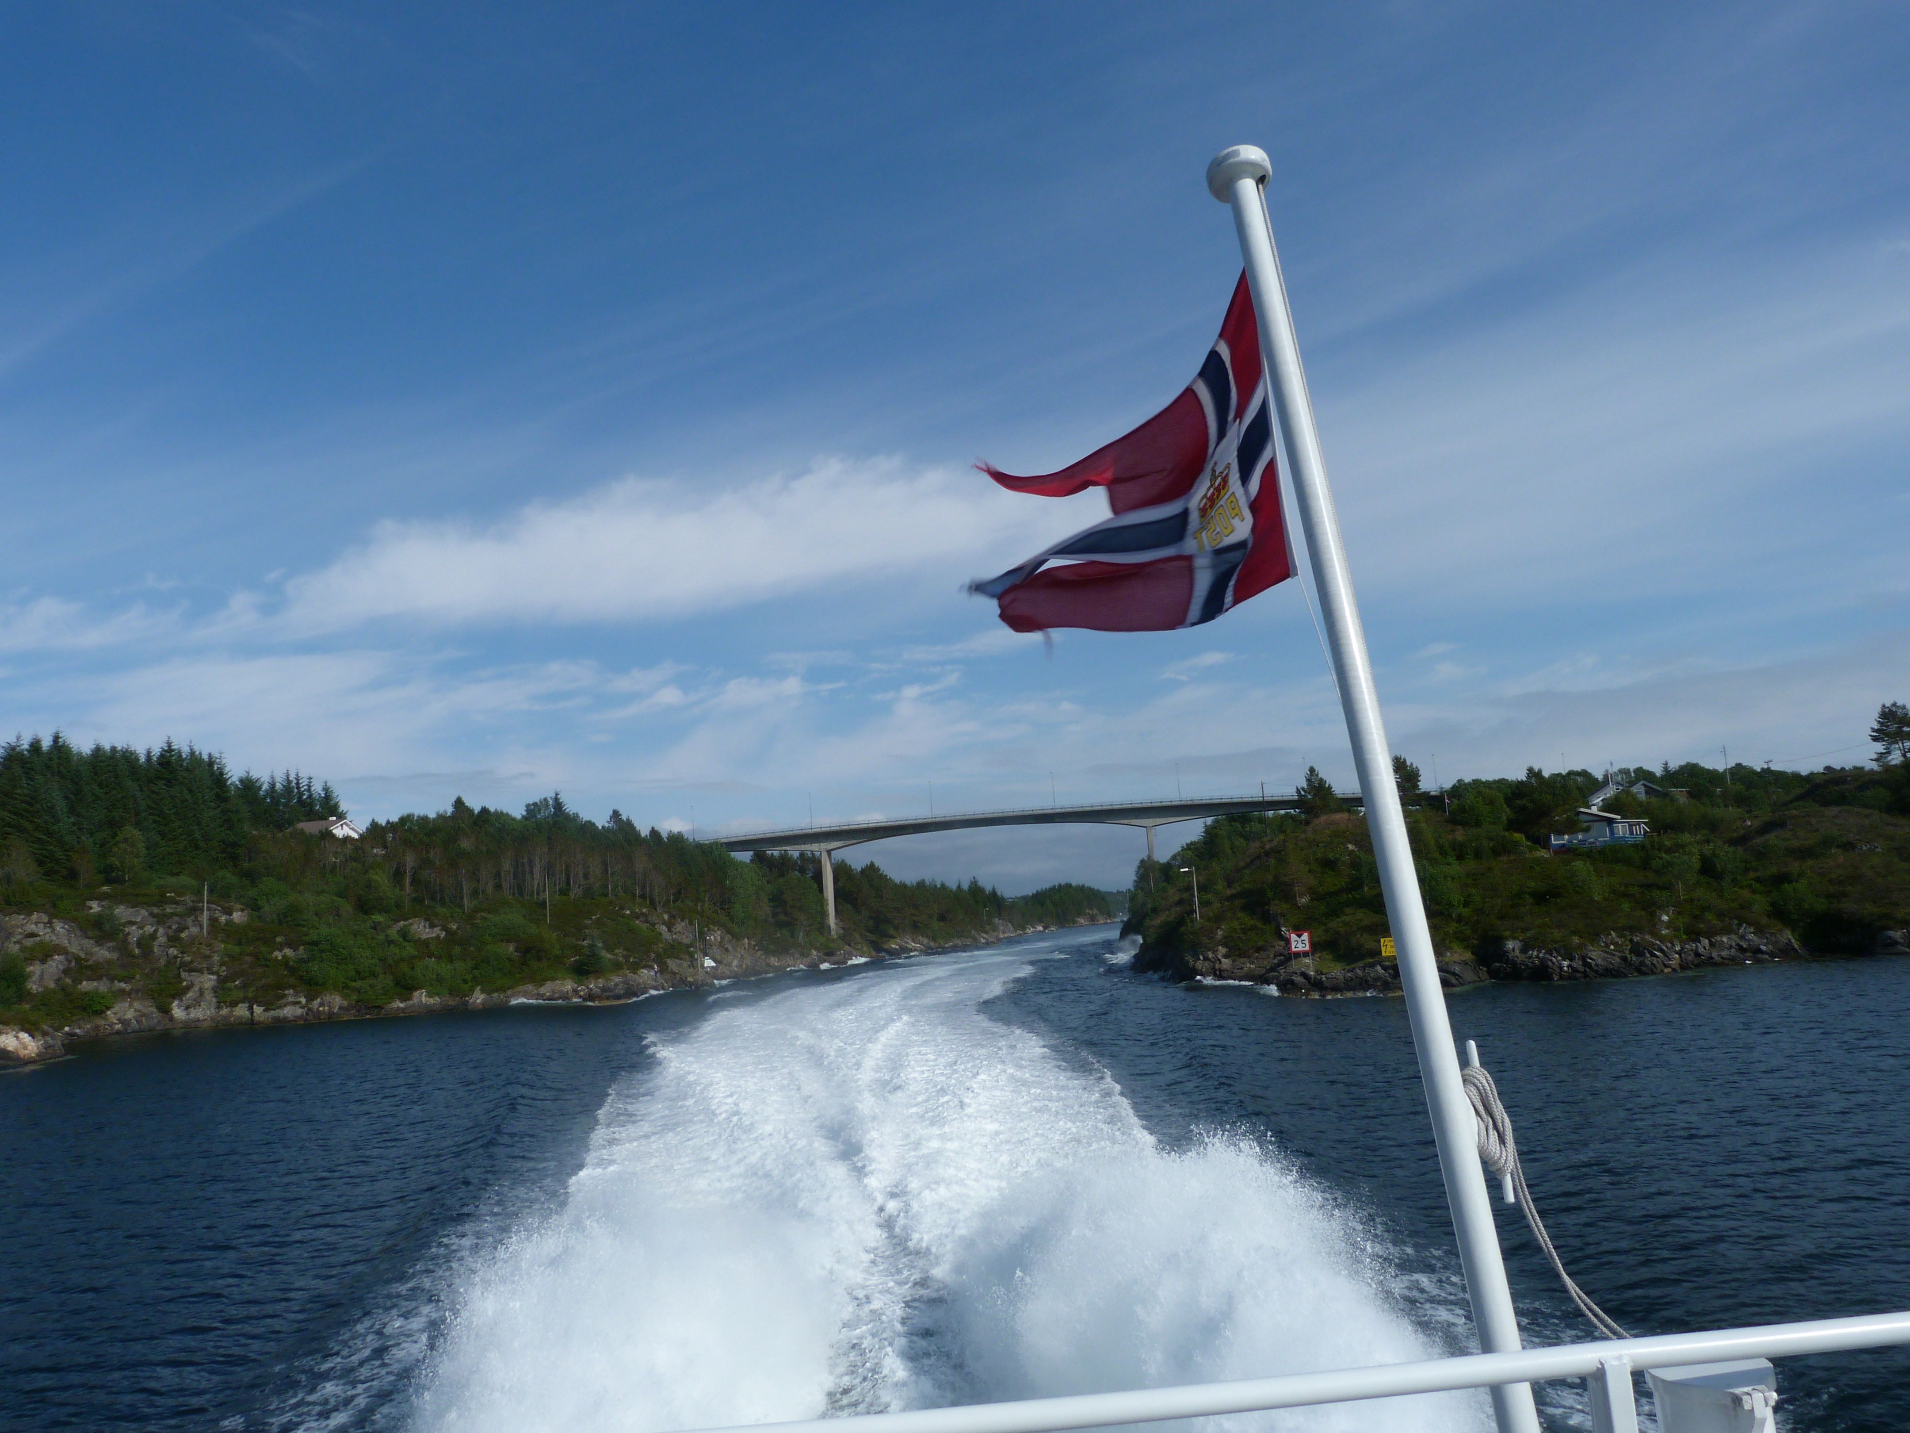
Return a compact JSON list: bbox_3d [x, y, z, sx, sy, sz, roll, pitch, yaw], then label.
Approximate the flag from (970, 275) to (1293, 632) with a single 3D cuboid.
[{"bbox_3d":[0.375,-0.500,2.950,0.280,0.710,1.000,6,-10,-37],"label":"flag"}]

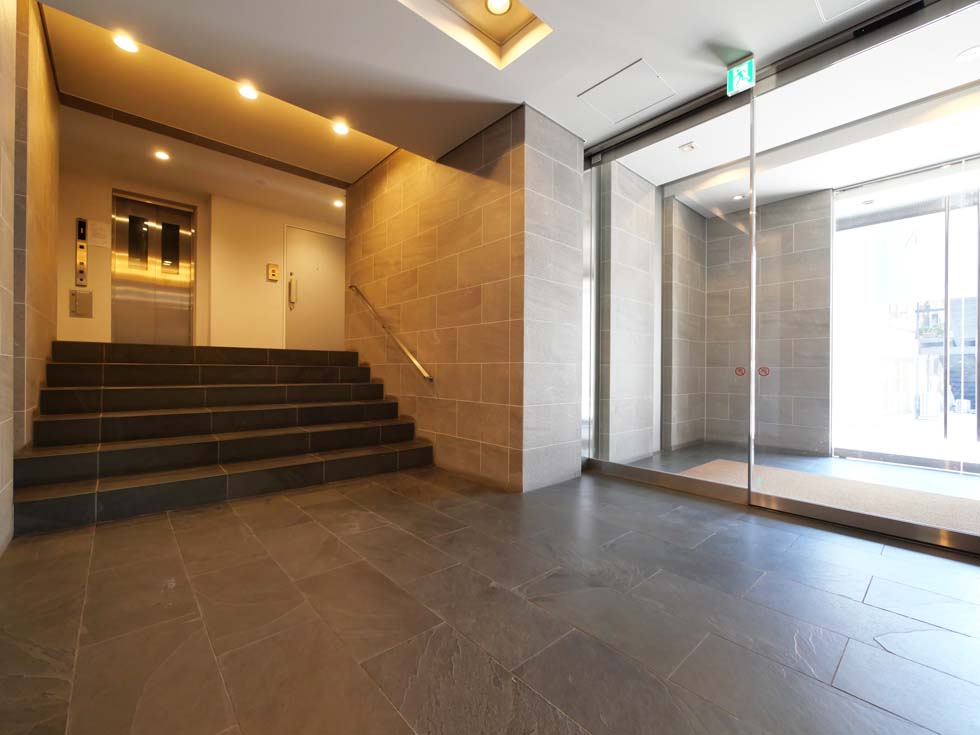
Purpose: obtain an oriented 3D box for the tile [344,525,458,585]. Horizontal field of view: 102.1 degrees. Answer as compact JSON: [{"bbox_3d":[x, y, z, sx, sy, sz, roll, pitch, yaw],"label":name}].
[{"bbox_3d":[-0.452,0.882,1.903,0.300,0.015,0.600,1,-1,-43],"label":"tile"}]

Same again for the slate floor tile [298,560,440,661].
[{"bbox_3d":[-0.475,0.877,1.481,0.300,0.015,0.600,1,-1,-43],"label":"slate floor tile"}]

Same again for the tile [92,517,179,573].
[{"bbox_3d":[-1.752,0.865,1.958,0.298,0.013,0.596,1,-1,-43],"label":"tile"}]

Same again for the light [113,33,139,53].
[{"bbox_3d":[-2.582,-2.316,2.812,0.120,0.050,0.120,1,-1,-43],"label":"light"}]

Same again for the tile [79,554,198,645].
[{"bbox_3d":[-1.342,0.862,1.521,0.298,0.013,0.593,1,-1,-43],"label":"tile"}]

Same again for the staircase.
[{"bbox_3d":[-1.967,0.345,3.373,2.500,1.062,1.500,1,-1,-43],"label":"staircase"}]

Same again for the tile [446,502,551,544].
[{"bbox_3d":[-0.007,0.883,2.289,0.298,0.013,0.596,1,-1,-43],"label":"tile"}]

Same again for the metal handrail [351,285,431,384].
[{"bbox_3d":[-1.106,-0.434,4.177,0.090,0.060,2.010,1,32,-43],"label":"metal handrail"}]

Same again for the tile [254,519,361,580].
[{"bbox_3d":[-0.903,0.881,1.939,0.300,0.015,0.600,1,-1,-43],"label":"tile"}]

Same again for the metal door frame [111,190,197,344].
[{"bbox_3d":[-4.709,-1.228,5.572,0.850,2.100,0.080,1,-1,-43],"label":"metal door frame"}]

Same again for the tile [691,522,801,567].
[{"bbox_3d":[1.301,0.892,2.051,0.300,0.015,0.600,1,-1,-43],"label":"tile"}]

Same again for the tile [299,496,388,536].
[{"bbox_3d":[-0.875,0.886,2.350,0.300,0.015,0.600,1,-1,-43],"label":"tile"}]

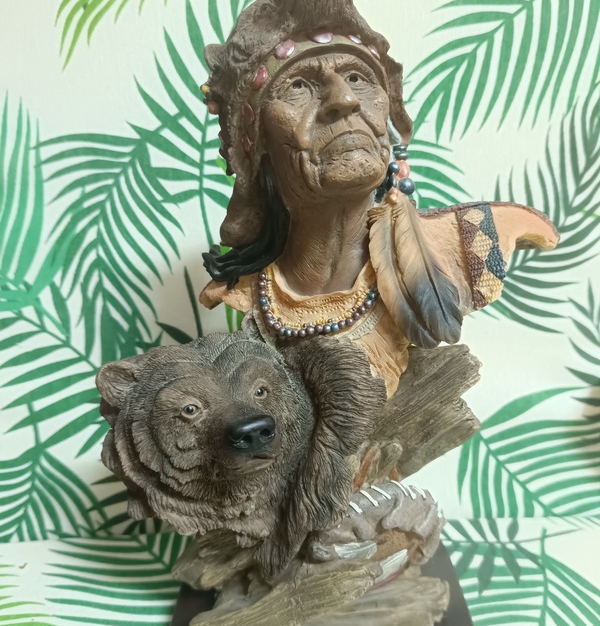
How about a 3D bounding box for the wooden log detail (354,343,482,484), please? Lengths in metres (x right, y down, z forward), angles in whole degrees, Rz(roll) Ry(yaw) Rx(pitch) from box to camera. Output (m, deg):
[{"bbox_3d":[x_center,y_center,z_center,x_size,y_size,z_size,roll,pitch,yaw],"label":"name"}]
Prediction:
[{"bbox_3d":[0.069,0.053,0.320,0.084,0.061,0.045,-36,17,13],"label":"wooden log detail"}]

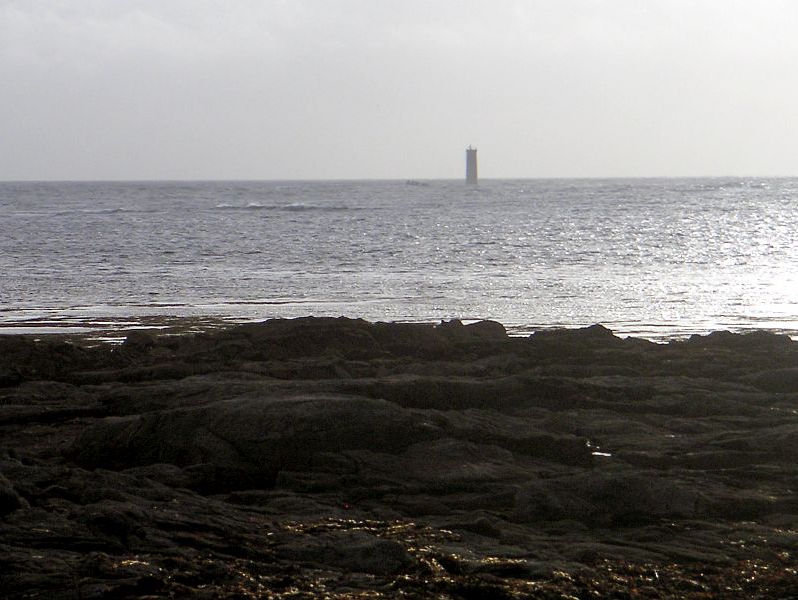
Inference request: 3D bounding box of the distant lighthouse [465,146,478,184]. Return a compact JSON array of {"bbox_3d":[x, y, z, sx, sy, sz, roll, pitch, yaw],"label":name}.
[{"bbox_3d":[41.093,-76.137,1450.000,6.300,21.480,6.300,0,3,2],"label":"distant lighthouse"}]

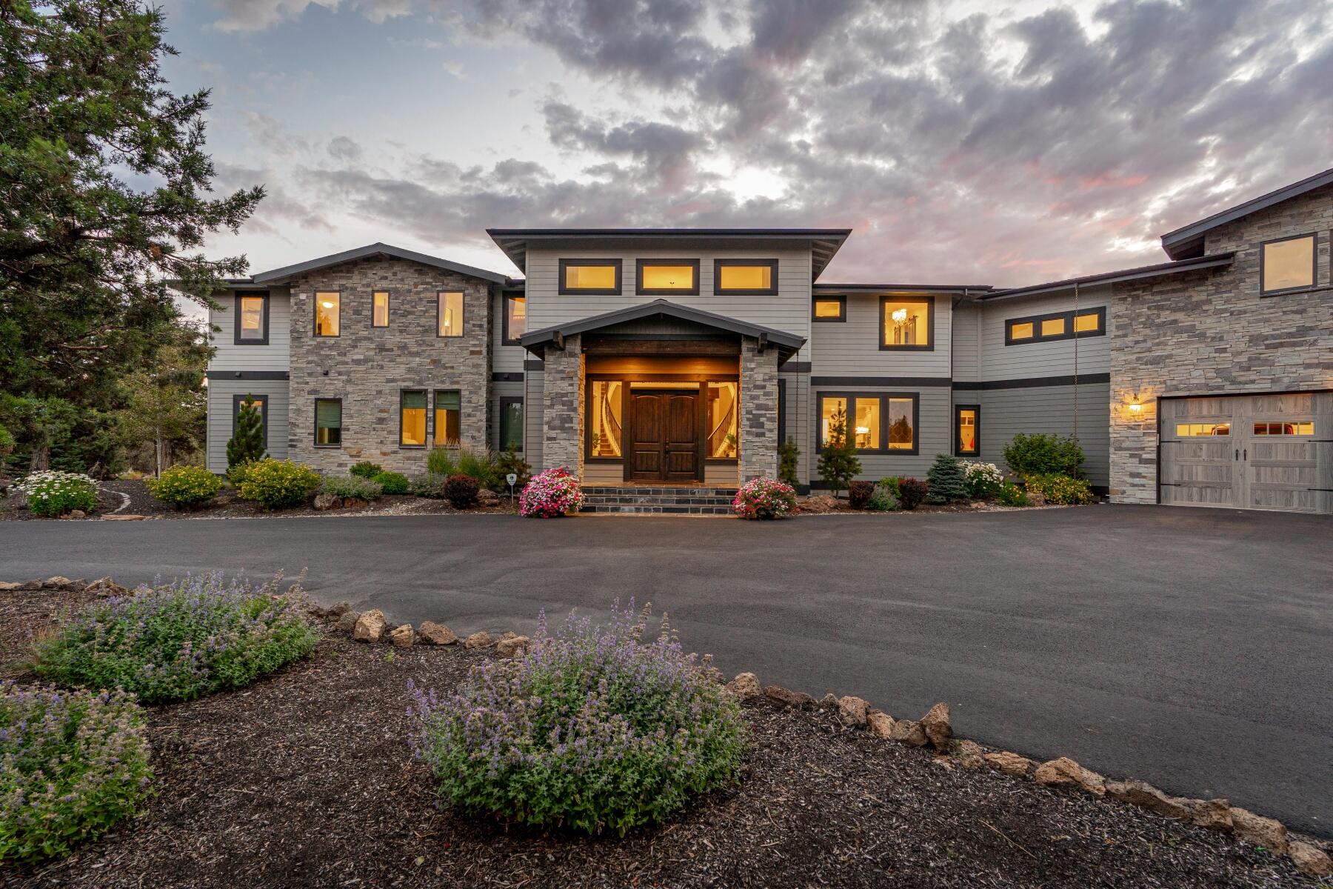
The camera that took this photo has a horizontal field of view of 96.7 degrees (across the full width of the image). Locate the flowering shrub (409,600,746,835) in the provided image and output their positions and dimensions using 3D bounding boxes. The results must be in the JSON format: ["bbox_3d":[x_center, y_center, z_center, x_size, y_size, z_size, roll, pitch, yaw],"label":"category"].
[{"bbox_3d":[-0.375,1.085,2.730,1.480,0.600,1.420,0,0,0],"label":"flowering shrub"}]

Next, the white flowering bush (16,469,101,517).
[{"bbox_3d":[-11.950,0.950,11.650,1.120,0.830,1.160,0,0,45],"label":"white flowering bush"}]

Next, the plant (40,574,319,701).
[{"bbox_3d":[-2.950,1.100,3.700,1.360,0.540,1.320,0,0,0],"label":"plant"}]

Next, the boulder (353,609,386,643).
[{"bbox_3d":[-2.120,1.285,4.240,0.220,0.205,0.200,1,0,-27],"label":"boulder"}]

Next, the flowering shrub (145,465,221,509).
[{"bbox_3d":[-10.800,0.910,13.260,1.300,0.930,1.250,1,0,-39],"label":"flowering shrub"}]

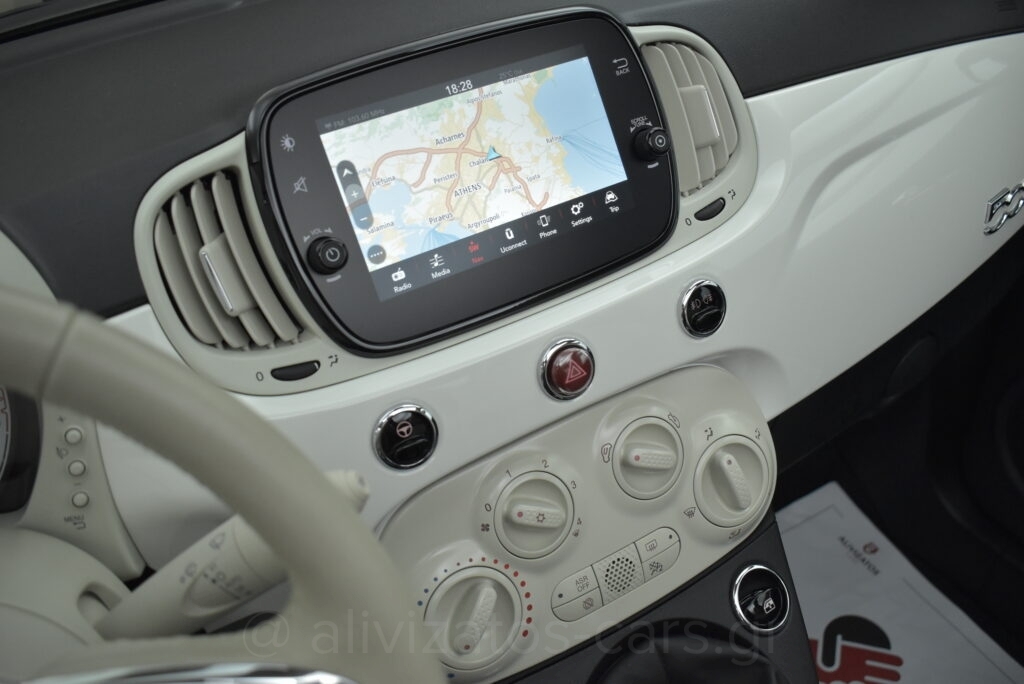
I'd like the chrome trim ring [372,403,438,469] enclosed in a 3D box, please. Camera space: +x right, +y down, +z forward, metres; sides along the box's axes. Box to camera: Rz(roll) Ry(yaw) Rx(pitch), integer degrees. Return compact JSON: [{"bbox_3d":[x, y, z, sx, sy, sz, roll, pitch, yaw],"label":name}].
[{"bbox_3d":[-0.051,0.046,0.453,0.032,0.032,0.012,-22,9,-19],"label":"chrome trim ring"}]

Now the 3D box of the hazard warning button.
[{"bbox_3d":[0.028,0.015,0.485,0.032,0.032,0.013,-22,9,-22],"label":"hazard warning button"}]

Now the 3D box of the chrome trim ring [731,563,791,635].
[{"bbox_3d":[0.140,0.145,0.529,0.034,0.034,0.007,-23,-9,-25],"label":"chrome trim ring"}]

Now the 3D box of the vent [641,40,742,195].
[{"bbox_3d":[0.103,-0.133,0.544,0.054,0.088,0.025,-23,9,-26],"label":"vent"}]

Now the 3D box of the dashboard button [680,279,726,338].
[{"bbox_3d":[0.105,-0.019,0.520,0.032,0.032,0.012,-23,9,-25],"label":"dashboard button"}]

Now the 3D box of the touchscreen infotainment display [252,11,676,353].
[{"bbox_3d":[-0.014,-0.088,0.483,0.222,0.146,0.030,-22,9,-22],"label":"touchscreen infotainment display"}]

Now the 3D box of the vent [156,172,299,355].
[{"bbox_3d":[-0.135,-0.034,0.441,0.054,0.088,0.025,-22,9,-18],"label":"vent"}]

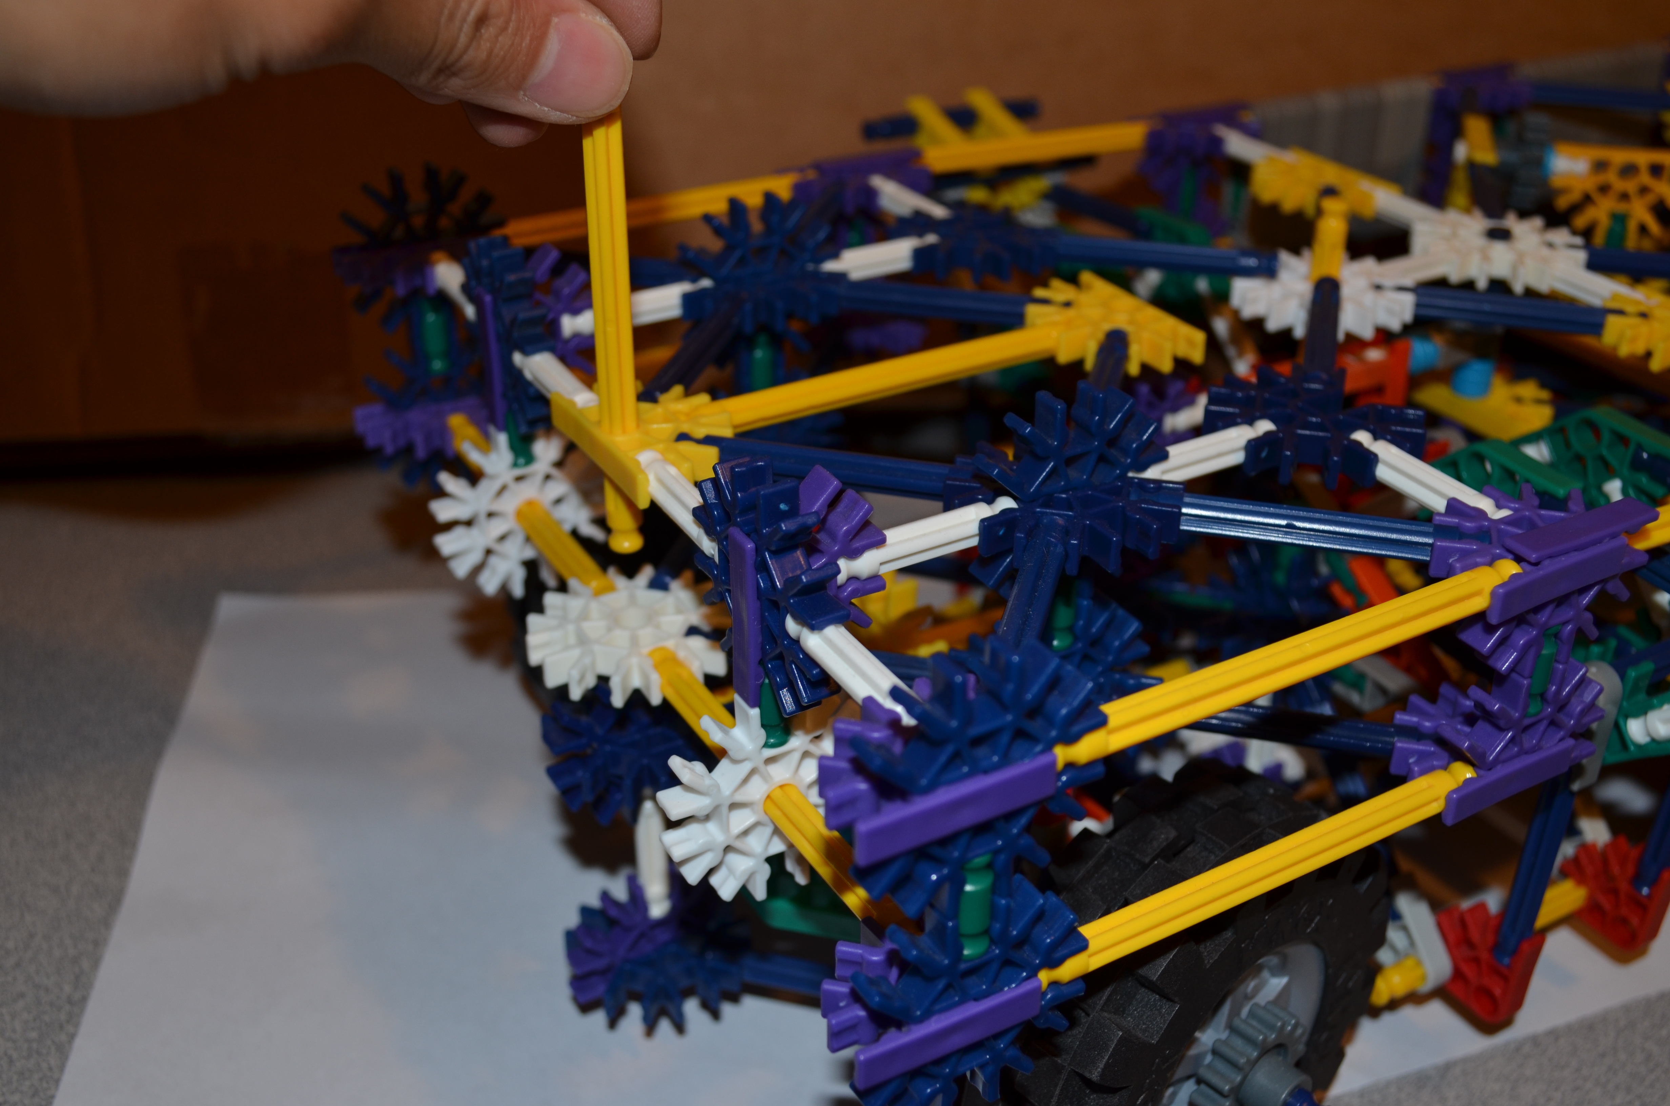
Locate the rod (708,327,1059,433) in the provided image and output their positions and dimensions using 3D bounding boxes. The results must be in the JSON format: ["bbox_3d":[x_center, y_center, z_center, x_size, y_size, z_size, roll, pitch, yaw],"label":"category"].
[{"bbox_3d":[0.010,-0.031,0.324,0.085,0.006,0.006,-15,33,-25],"label":"rod"}]

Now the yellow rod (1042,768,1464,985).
[{"bbox_3d":[0.063,0.046,0.265,0.086,0.006,0.006,-17,34,-25],"label":"yellow rod"}]

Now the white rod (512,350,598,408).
[{"bbox_3d":[-0.050,-0.031,0.322,0.006,0.006,0.032,-19,33,-28],"label":"white rod"}]

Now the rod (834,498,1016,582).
[{"bbox_3d":[0.014,-0.002,0.273,0.032,0.006,0.006,-18,34,-25],"label":"rod"}]

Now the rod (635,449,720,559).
[{"bbox_3d":[-0.024,-0.008,0.282,0.006,0.006,0.032,-14,34,-22],"label":"rod"}]

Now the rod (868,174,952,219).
[{"bbox_3d":[0.017,-0.079,0.410,0.006,0.006,0.033,-18,35,-28],"label":"rod"}]

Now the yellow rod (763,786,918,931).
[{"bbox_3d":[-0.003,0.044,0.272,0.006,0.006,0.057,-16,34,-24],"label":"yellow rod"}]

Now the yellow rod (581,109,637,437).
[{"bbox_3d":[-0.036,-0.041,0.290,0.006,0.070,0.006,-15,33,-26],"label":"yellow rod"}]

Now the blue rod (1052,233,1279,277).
[{"bbox_3d":[0.066,-0.062,0.380,0.053,0.006,0.006,10,31,12],"label":"blue rod"}]

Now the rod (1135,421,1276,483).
[{"bbox_3d":[0.060,-0.016,0.295,0.032,0.006,0.006,-16,33,-26],"label":"rod"}]

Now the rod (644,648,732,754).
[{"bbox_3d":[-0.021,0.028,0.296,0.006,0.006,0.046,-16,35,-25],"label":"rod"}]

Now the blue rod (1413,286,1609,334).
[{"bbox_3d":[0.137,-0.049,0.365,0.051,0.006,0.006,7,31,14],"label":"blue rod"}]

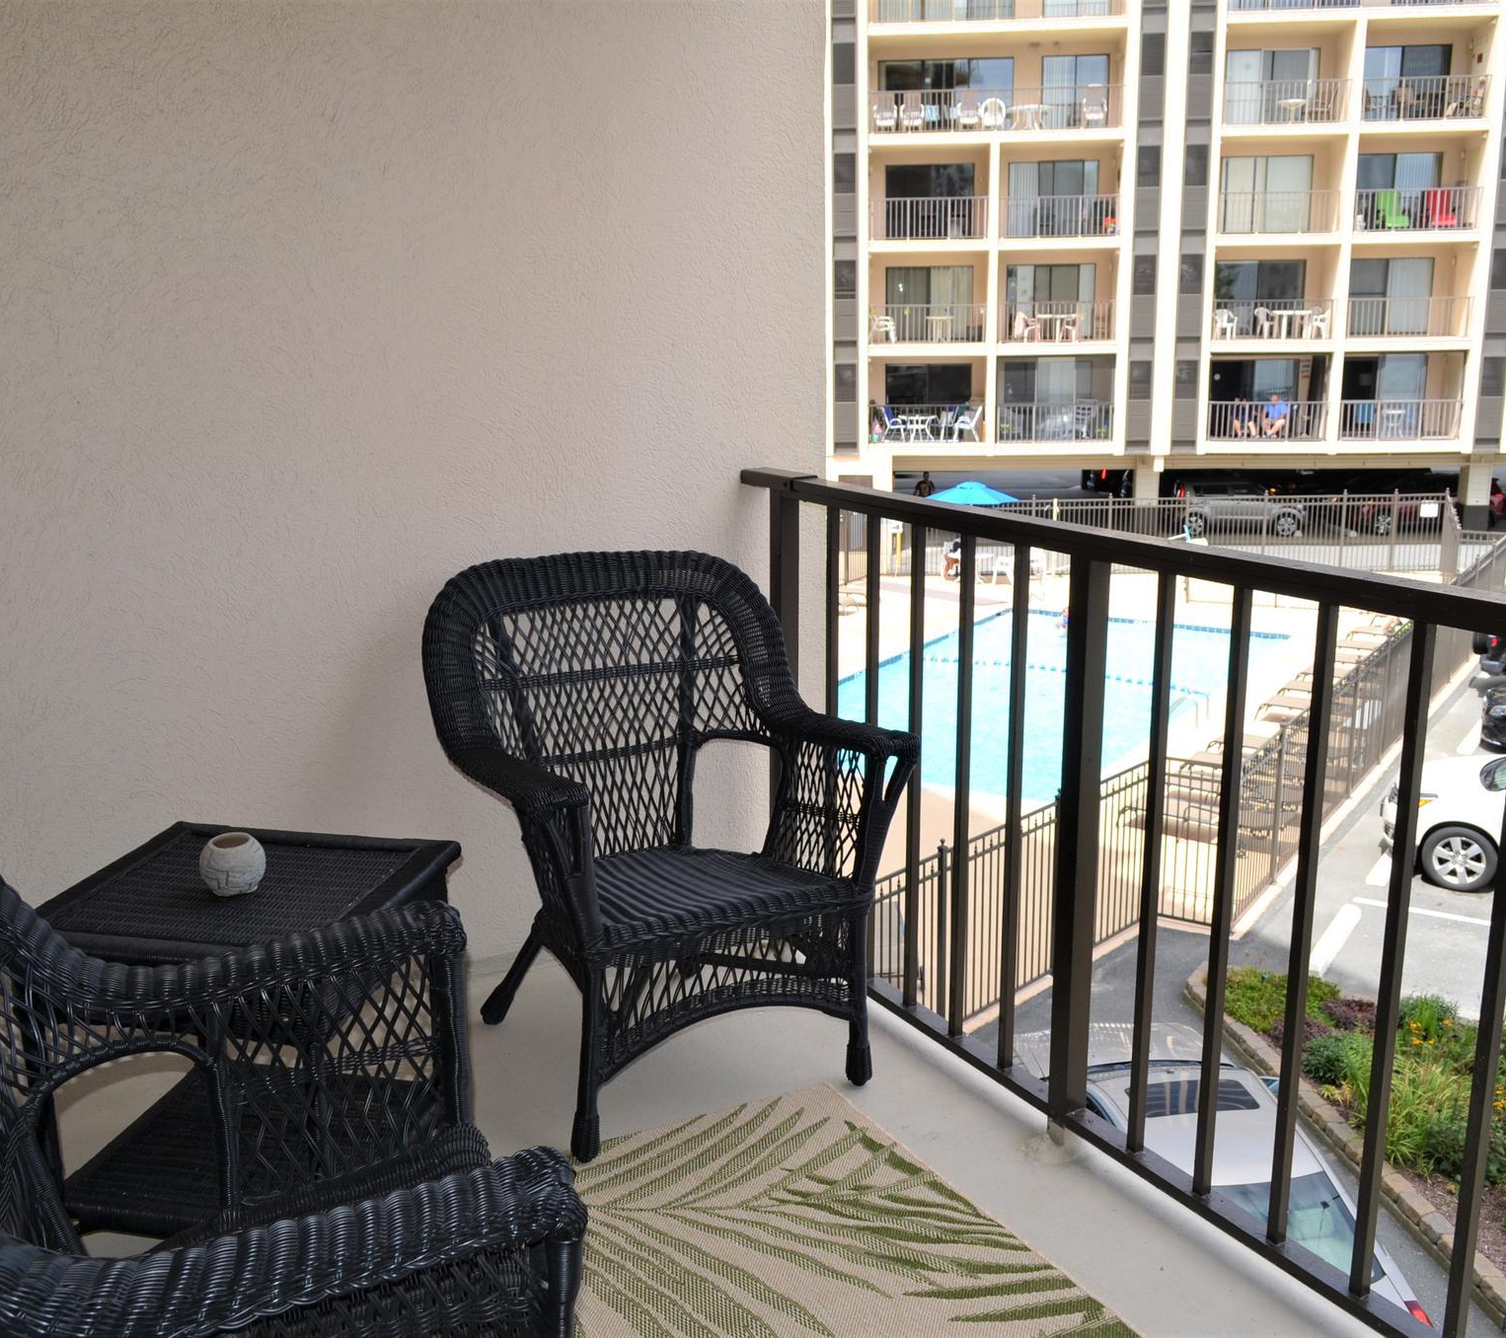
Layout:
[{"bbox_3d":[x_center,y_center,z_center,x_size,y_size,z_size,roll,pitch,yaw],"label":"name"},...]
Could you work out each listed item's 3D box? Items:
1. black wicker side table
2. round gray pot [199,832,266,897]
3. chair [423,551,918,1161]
[{"bbox_3d":[-0.764,0.592,2.323,0.510,0.538,0.510,3,14,12],"label":"black wicker side table"},{"bbox_3d":[-0.774,0.290,2.248,0.099,0.084,0.099,-7,15,-26],"label":"round gray pot"},{"bbox_3d":[-0.165,0.280,2.783,0.745,0.920,0.628,-7,15,-26],"label":"chair"}]

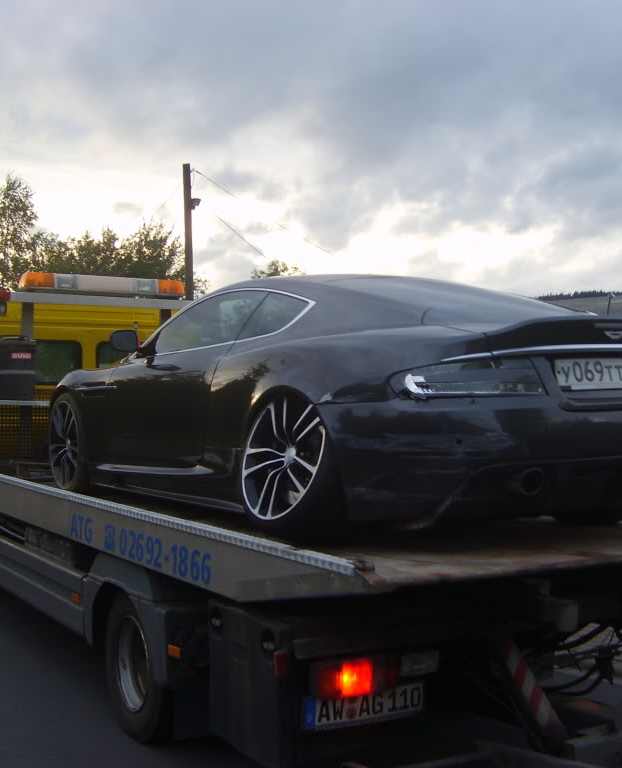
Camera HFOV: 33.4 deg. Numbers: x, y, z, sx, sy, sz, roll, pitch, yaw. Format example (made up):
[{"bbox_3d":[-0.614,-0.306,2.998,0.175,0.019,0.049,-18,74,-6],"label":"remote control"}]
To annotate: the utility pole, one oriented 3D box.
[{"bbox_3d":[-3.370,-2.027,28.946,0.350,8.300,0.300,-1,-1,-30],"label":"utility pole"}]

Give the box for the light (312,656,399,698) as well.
[{"bbox_3d":[0.159,1.059,3.754,0.348,0.124,0.075,1,-1,-31],"label":"light"}]

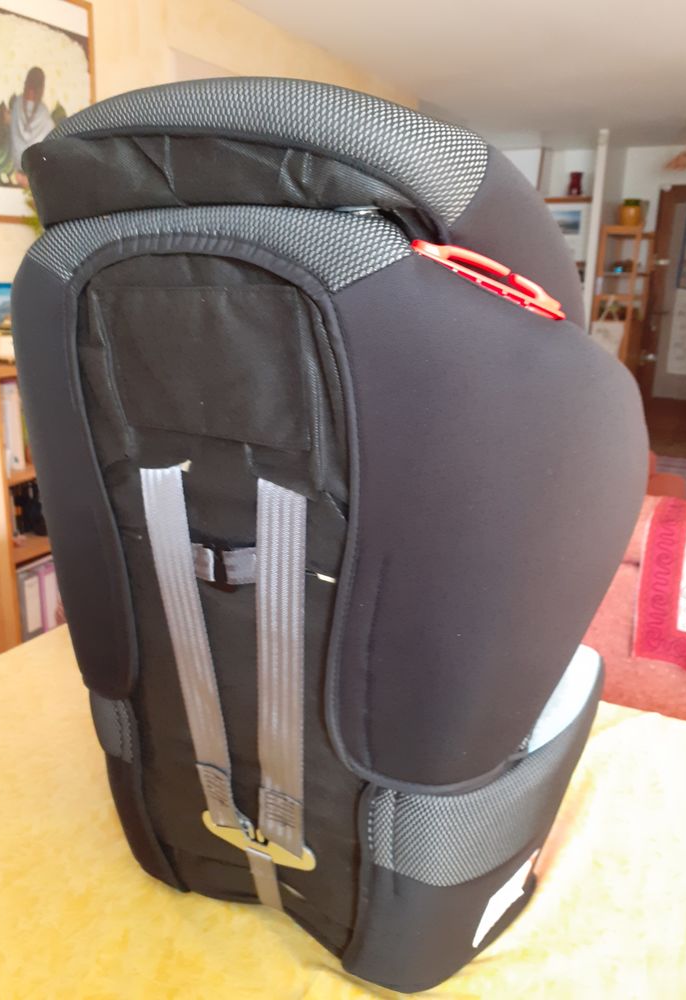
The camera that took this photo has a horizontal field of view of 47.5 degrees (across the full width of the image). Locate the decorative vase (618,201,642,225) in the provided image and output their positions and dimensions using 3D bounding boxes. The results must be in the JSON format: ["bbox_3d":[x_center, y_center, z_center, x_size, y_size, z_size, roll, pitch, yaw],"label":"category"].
[{"bbox_3d":[2.115,-2.107,5.737,0.160,0.199,0.160,1,15,0],"label":"decorative vase"}]

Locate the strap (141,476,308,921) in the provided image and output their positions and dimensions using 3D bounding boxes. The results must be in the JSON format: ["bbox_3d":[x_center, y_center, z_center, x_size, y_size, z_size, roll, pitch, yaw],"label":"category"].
[{"bbox_3d":[-0.085,0.176,0.622,0.142,0.410,0.030,8,24,25],"label":"strap"}]

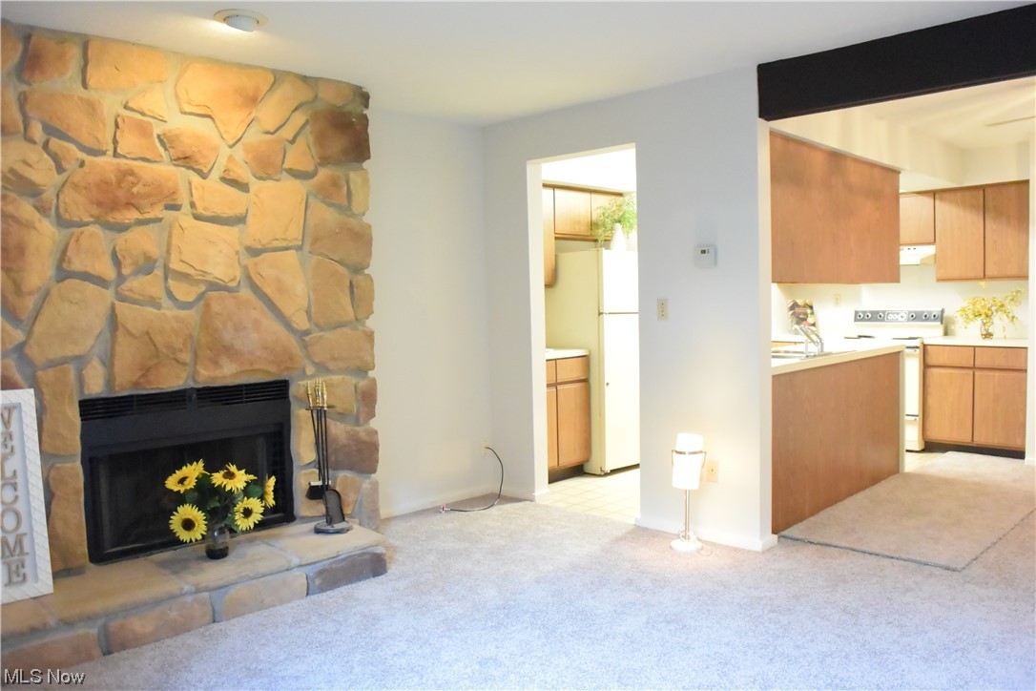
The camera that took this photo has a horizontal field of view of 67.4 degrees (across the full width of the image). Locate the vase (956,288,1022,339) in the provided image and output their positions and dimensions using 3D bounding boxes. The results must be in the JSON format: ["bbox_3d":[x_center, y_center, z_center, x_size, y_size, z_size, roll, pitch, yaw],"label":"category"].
[{"bbox_3d":[3.692,-0.256,6.112,0.450,0.409,0.350,2,5,44],"label":"vase"}]

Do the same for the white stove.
[{"bbox_3d":[3.177,0.275,6.727,0.759,1.152,0.694,2,4,44],"label":"white stove"}]

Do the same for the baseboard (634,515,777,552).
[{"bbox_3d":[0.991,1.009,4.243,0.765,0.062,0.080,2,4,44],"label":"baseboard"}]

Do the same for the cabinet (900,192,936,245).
[{"bbox_3d":[3.296,-1.073,6.787,0.730,0.445,0.318,2,4,44],"label":"cabinet"}]

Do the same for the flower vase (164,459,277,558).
[{"bbox_3d":[-1.376,0.754,3.582,0.480,0.440,0.380,-3,3,-22],"label":"flower vase"}]

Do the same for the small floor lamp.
[{"bbox_3d":[0.885,0.749,4.046,0.170,0.593,0.165,0,3,14],"label":"small floor lamp"}]

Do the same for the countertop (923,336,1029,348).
[{"bbox_3d":[3.662,-0.030,6.104,0.710,0.042,0.630,2,5,44],"label":"countertop"}]

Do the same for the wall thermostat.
[{"bbox_3d":[0.991,-0.469,4.098,0.106,0.118,0.030,2,4,44],"label":"wall thermostat"}]

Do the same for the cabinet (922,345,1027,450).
[{"bbox_3d":[3.746,0.401,6.261,0.713,0.826,0.623,2,4,44],"label":"cabinet"}]

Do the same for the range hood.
[{"bbox_3d":[3.139,-0.745,6.604,0.760,0.155,0.530,2,5,44],"label":"range hood"}]

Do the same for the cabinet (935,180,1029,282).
[{"bbox_3d":[3.748,-0.886,6.162,0.700,0.755,0.320,2,5,44],"label":"cabinet"}]

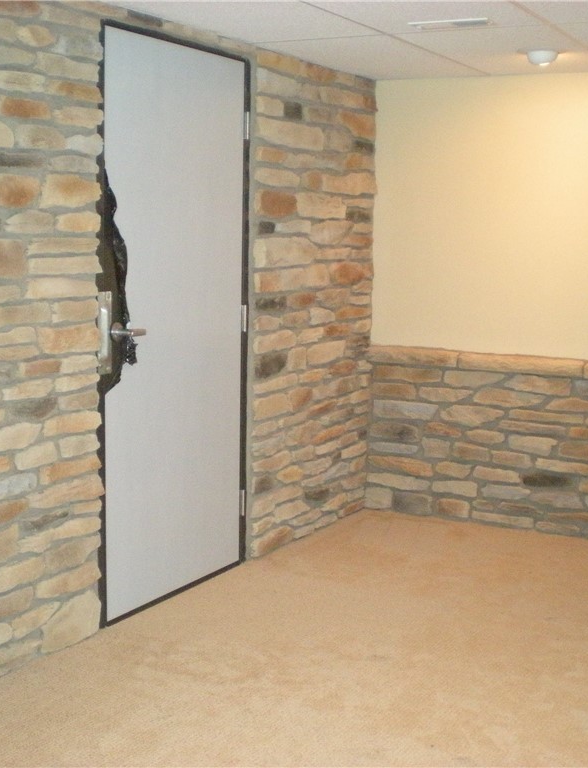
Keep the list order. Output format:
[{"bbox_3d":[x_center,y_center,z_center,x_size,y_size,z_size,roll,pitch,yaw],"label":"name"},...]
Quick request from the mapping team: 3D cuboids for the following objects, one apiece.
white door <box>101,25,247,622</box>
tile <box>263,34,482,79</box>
[{"bbox_3d":[-0.466,-0.228,4.228,0.108,2.078,0.994,5,9,28],"label":"white door"},{"bbox_3d":[0.373,-1.406,4.872,0.590,0.020,1.210,5,9,28],"label":"tile"}]

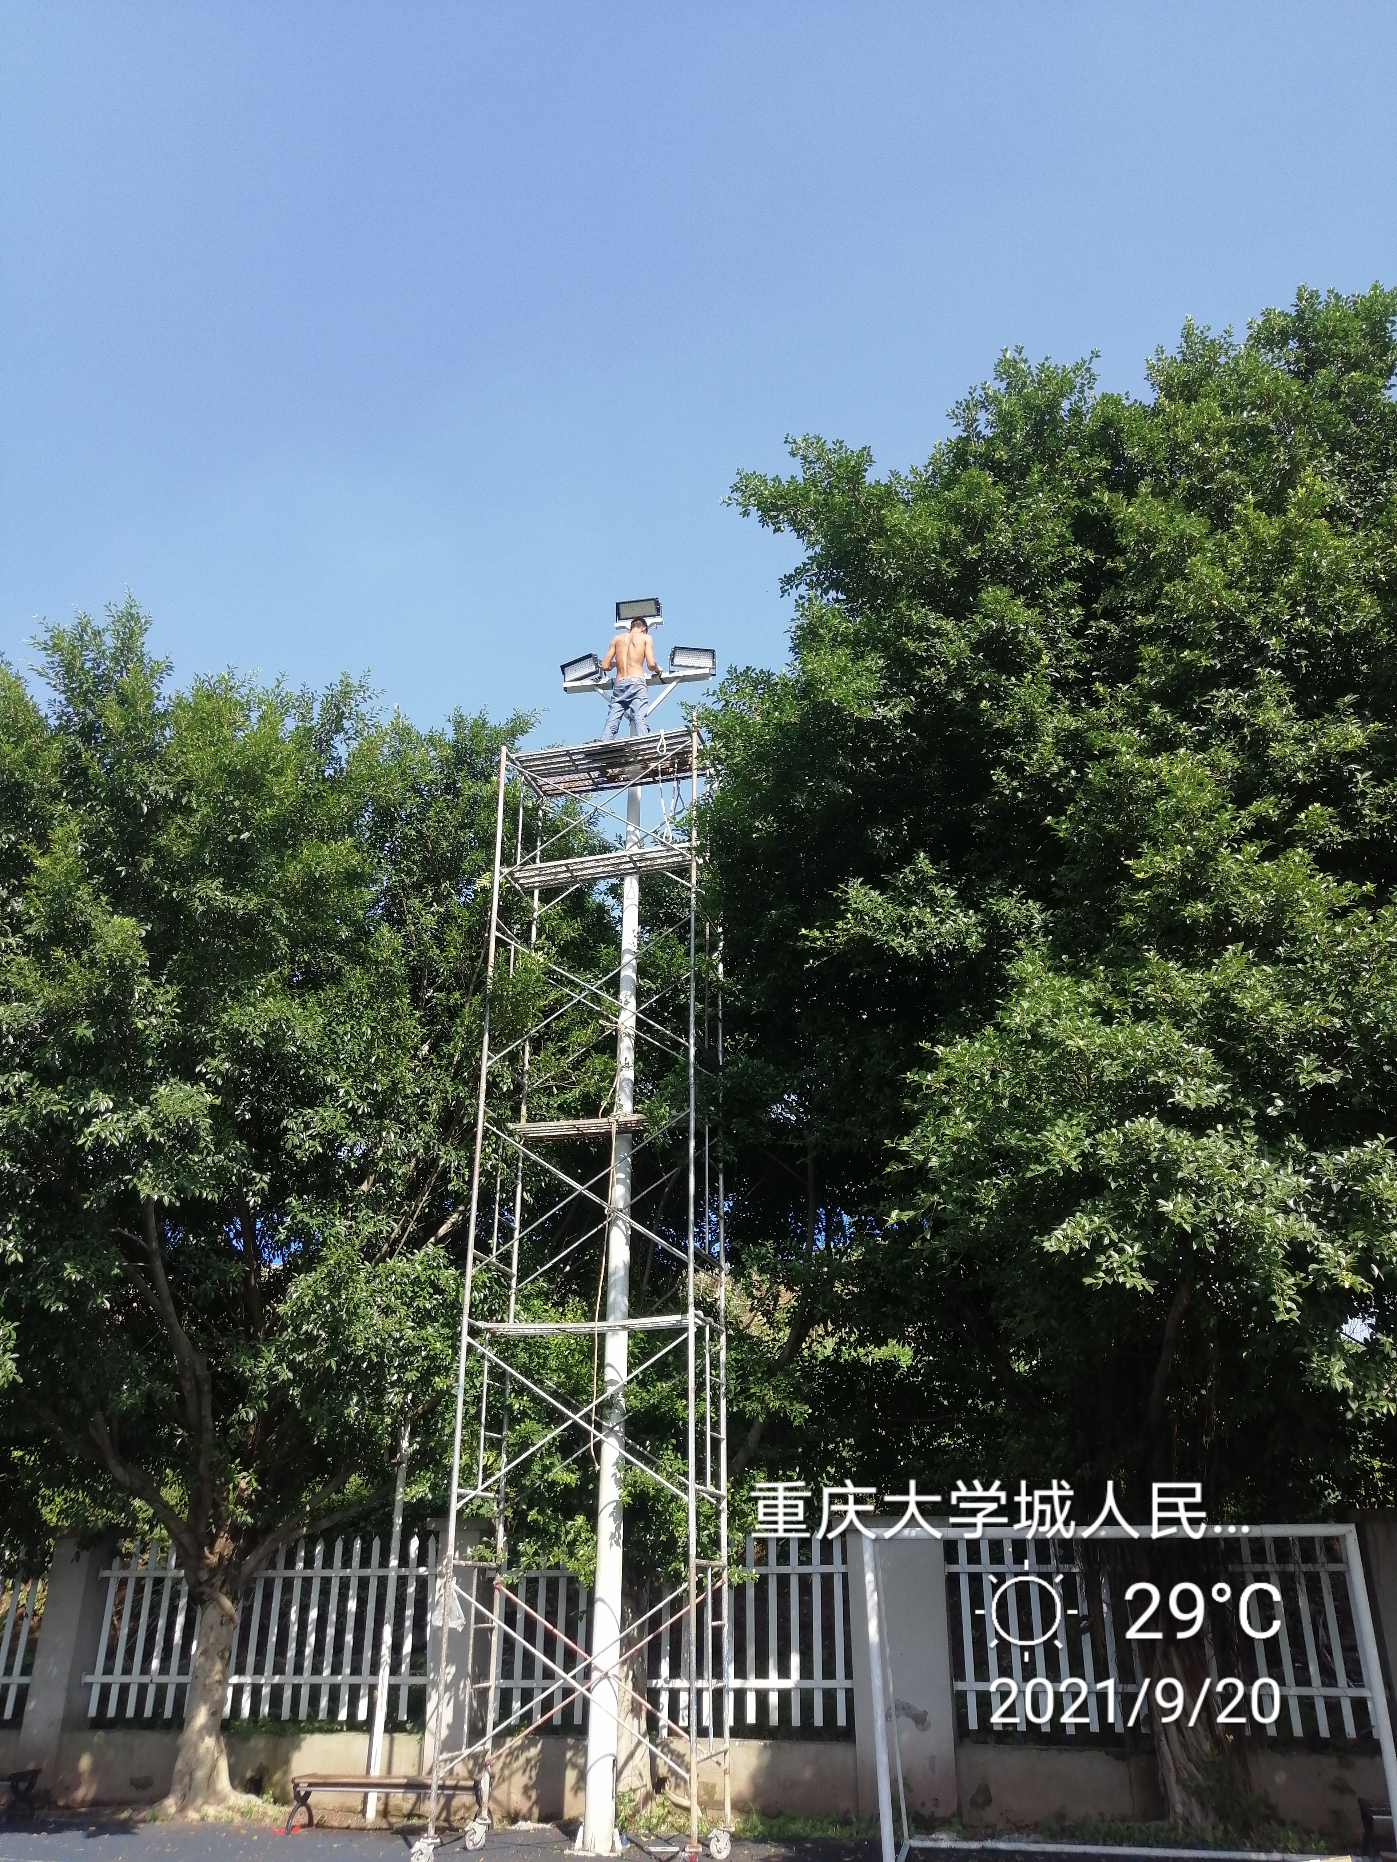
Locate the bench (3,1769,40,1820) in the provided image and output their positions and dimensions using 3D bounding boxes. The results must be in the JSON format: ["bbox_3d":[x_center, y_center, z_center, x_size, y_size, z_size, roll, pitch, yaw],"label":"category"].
[{"bbox_3d":[-6.173,6.978,11.714,1.480,0.380,0.410,-2,-25,5],"label":"bench"}]

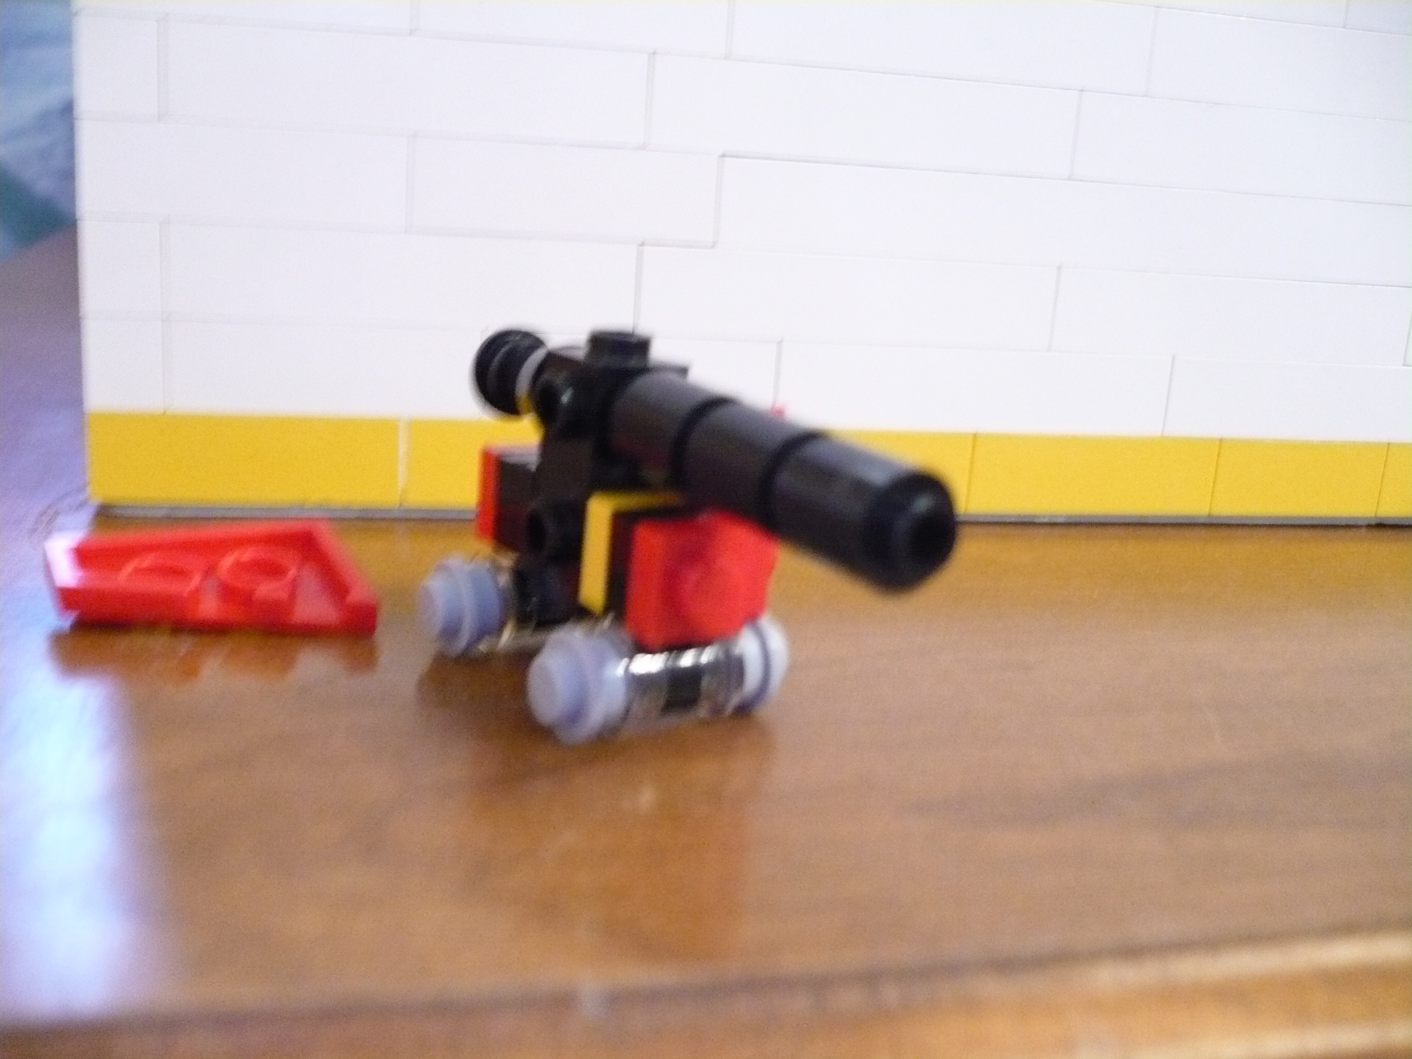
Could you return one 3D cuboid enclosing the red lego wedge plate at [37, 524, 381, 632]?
[{"bbox_3d":[-0.041,0.006,0.120,0.024,0.005,0.016,-5,25,-27],"label":"red lego wedge plate"}]

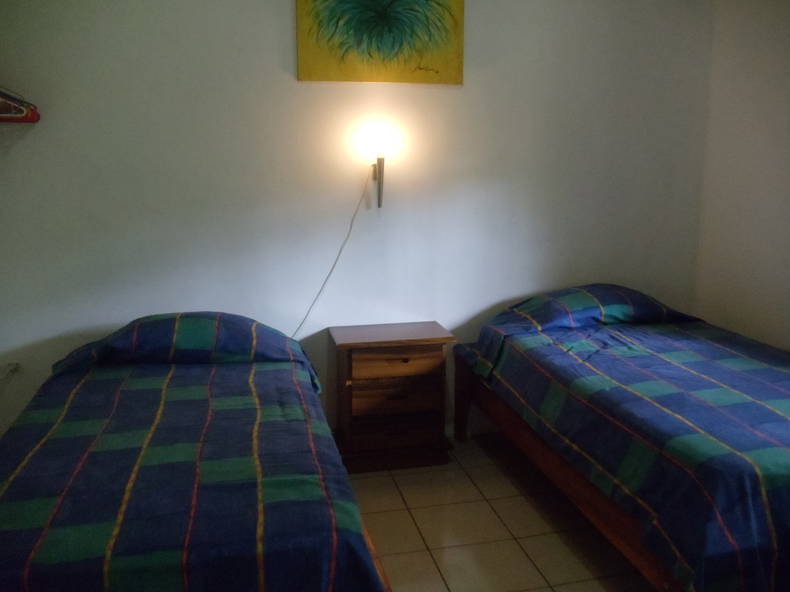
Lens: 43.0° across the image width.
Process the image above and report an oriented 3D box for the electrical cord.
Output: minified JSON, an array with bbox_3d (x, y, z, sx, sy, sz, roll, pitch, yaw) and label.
[{"bbox_3d":[-0.255,-0.168,4.010,0.337,0.679,0.035,-4,15,-12],"label":"electrical cord"}]

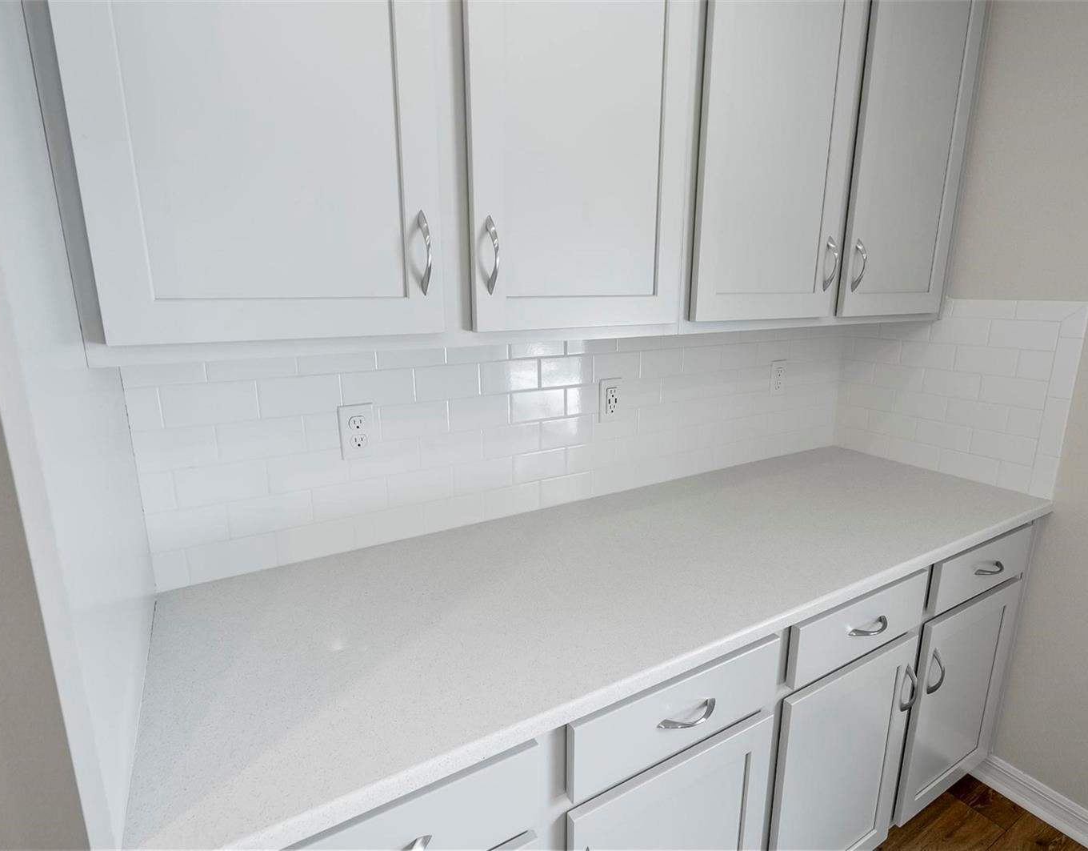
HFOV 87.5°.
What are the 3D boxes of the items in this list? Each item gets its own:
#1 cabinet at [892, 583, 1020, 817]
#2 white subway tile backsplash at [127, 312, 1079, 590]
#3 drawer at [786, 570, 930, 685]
[{"bbox_3d":[1.110,0.732,1.502,0.436,0.593,0.047,-8,16,-28],"label":"cabinet"},{"bbox_3d":[0.298,0.008,1.226,2.021,0.512,0.630,-8,16,-28],"label":"white subway tile backsplash"},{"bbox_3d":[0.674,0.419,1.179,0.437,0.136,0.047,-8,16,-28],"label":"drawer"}]

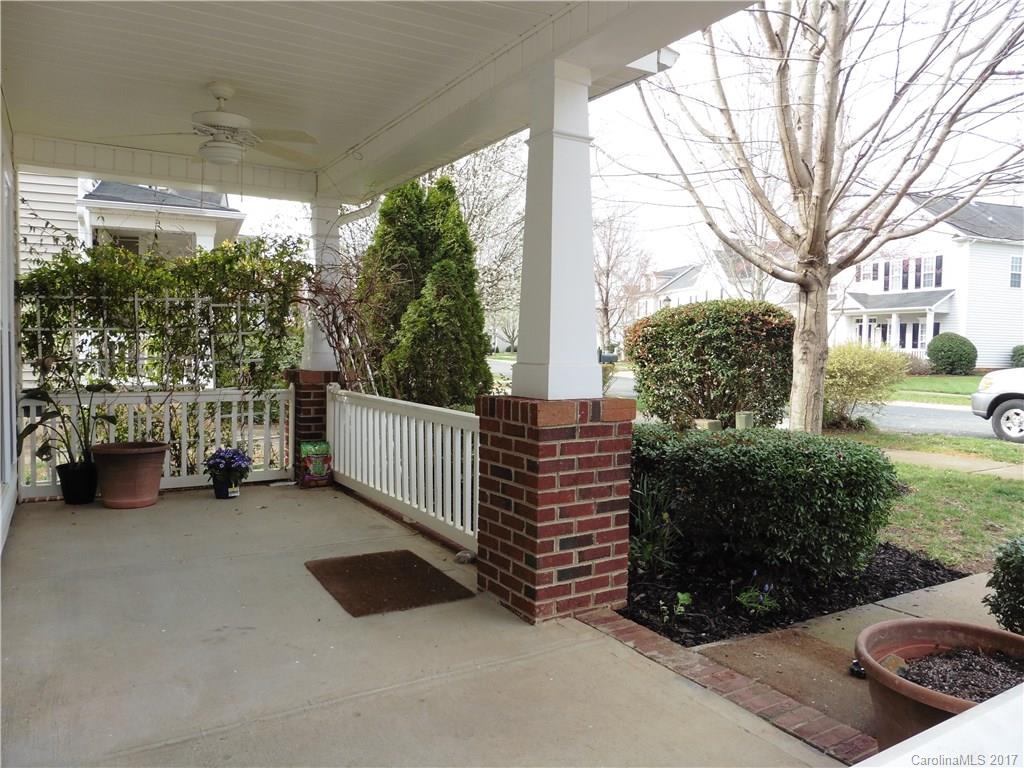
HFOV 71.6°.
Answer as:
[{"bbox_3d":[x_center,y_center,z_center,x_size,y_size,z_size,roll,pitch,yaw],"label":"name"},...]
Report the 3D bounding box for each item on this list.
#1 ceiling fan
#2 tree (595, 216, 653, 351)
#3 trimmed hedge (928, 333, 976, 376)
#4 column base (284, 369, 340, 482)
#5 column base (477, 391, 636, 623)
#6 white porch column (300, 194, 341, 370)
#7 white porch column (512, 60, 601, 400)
[{"bbox_3d":[-1.554,-1.385,3.791,1.220,0.430,1.220,-1,3,-32],"label":"ceiling fan"},{"bbox_3d":[5.980,-5.918,44.000,4.900,9.500,4.900,1,3,0],"label":"tree"},{"bbox_3d":[18.075,-1.246,29.200,1.800,1.740,1.800,0,3,-18],"label":"trimmed hedge"},{"bbox_3d":[-1.708,0.348,6.351,0.528,0.926,0.528,-1,3,-32],"label":"column base"},{"bbox_3d":[0.187,0.525,3.283,0.528,0.926,0.528,-1,3,-32],"label":"column base"},{"bbox_3d":[-1.694,-0.850,6.291,0.297,1.473,0.297,-1,3,-32],"label":"white porch column"},{"bbox_3d":[0.209,-0.673,3.232,0.297,1.473,0.297,-1,3,-32],"label":"white porch column"}]

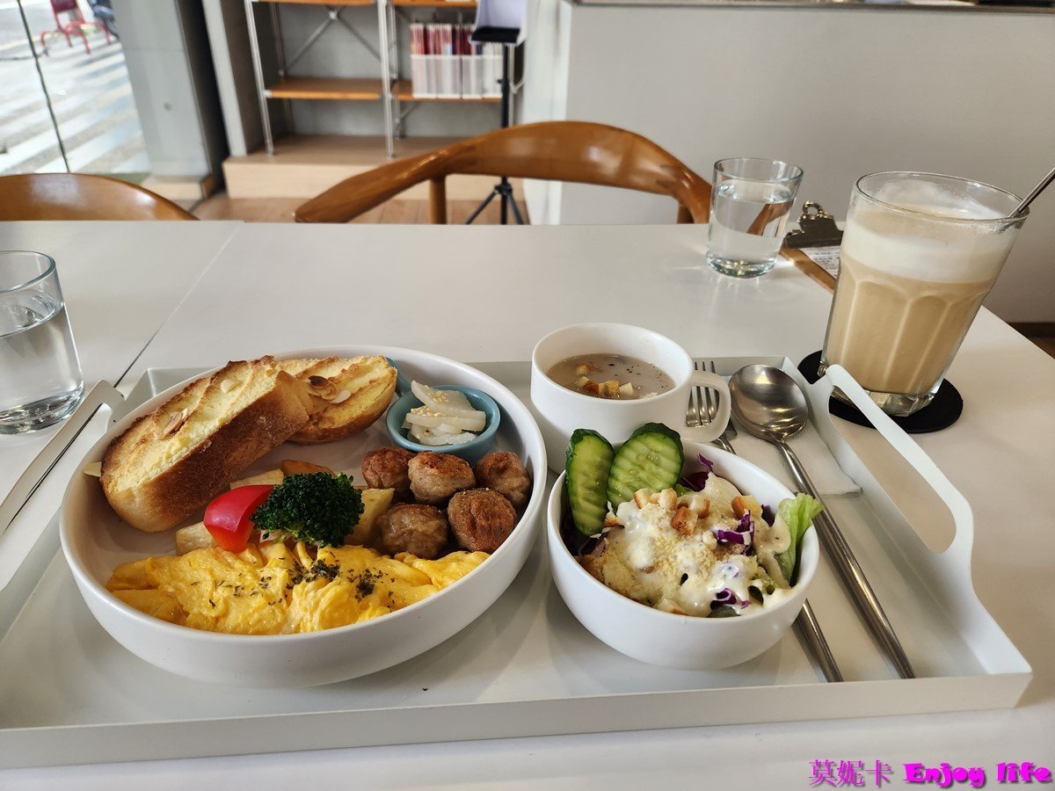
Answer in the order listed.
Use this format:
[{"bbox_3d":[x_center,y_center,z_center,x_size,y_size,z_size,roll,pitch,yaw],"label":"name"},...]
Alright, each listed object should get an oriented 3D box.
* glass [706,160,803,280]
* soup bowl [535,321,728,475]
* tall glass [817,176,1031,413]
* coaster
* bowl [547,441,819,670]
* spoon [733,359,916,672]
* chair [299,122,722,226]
[{"bbox_3d":[0.192,-0.155,0.612,0.074,0.086,0.074,-1,33,-5],"label":"glass"},{"bbox_3d":[0.054,0.007,0.373,0.104,0.059,0.080,2,33,-1],"label":"soup bowl"},{"bbox_3d":[0.229,-0.060,0.426,0.088,0.125,0.088,-1,33,-5],"label":"tall glass"},{"bbox_3d":[0.231,-0.007,0.462,0.103,0.004,0.103,-1,33,-5],"label":"coaster"},{"bbox_3d":[0.059,0.068,0.289,0.102,0.050,0.102,1,33,-1],"label":"bowl"},{"bbox_3d":[0.150,0.042,0.357,0.041,0.022,0.228,2,33,0],"label":"spoon"},{"bbox_3d":[-0.008,0.046,1.026,0.600,0.765,0.530,8,34,10],"label":"chair"}]

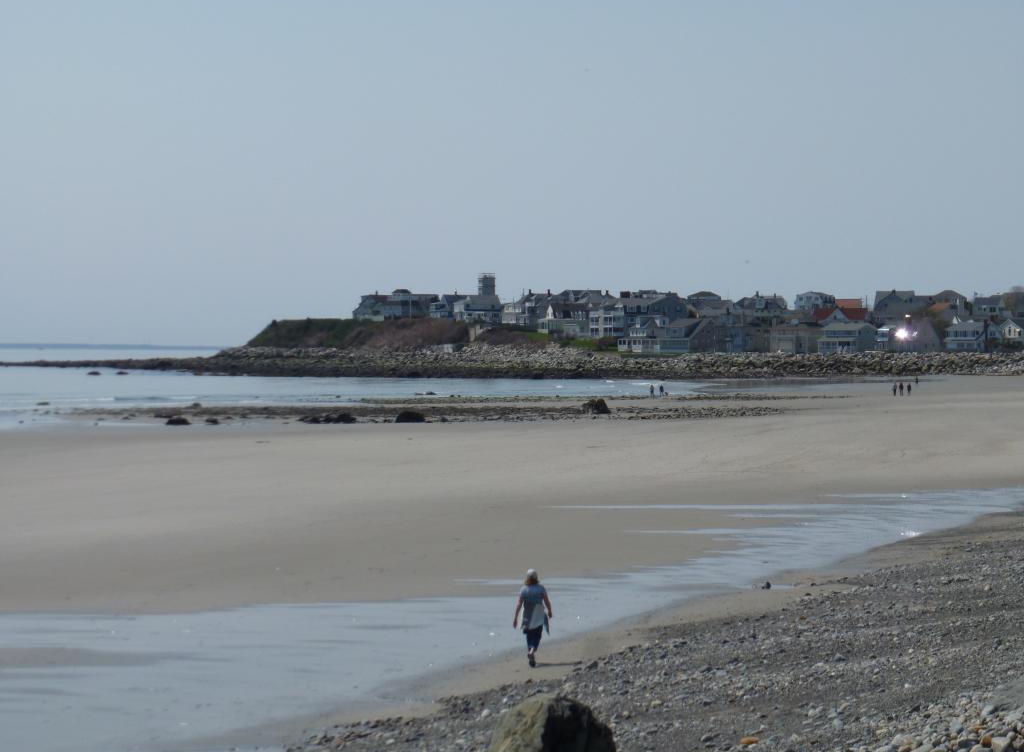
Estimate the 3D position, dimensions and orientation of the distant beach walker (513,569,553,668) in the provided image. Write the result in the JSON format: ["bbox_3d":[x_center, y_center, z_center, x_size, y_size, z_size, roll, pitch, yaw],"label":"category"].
[{"bbox_3d":[0.356,4.141,52.600,0.660,1.650,0.650,0,1,6],"label":"distant beach walker"}]

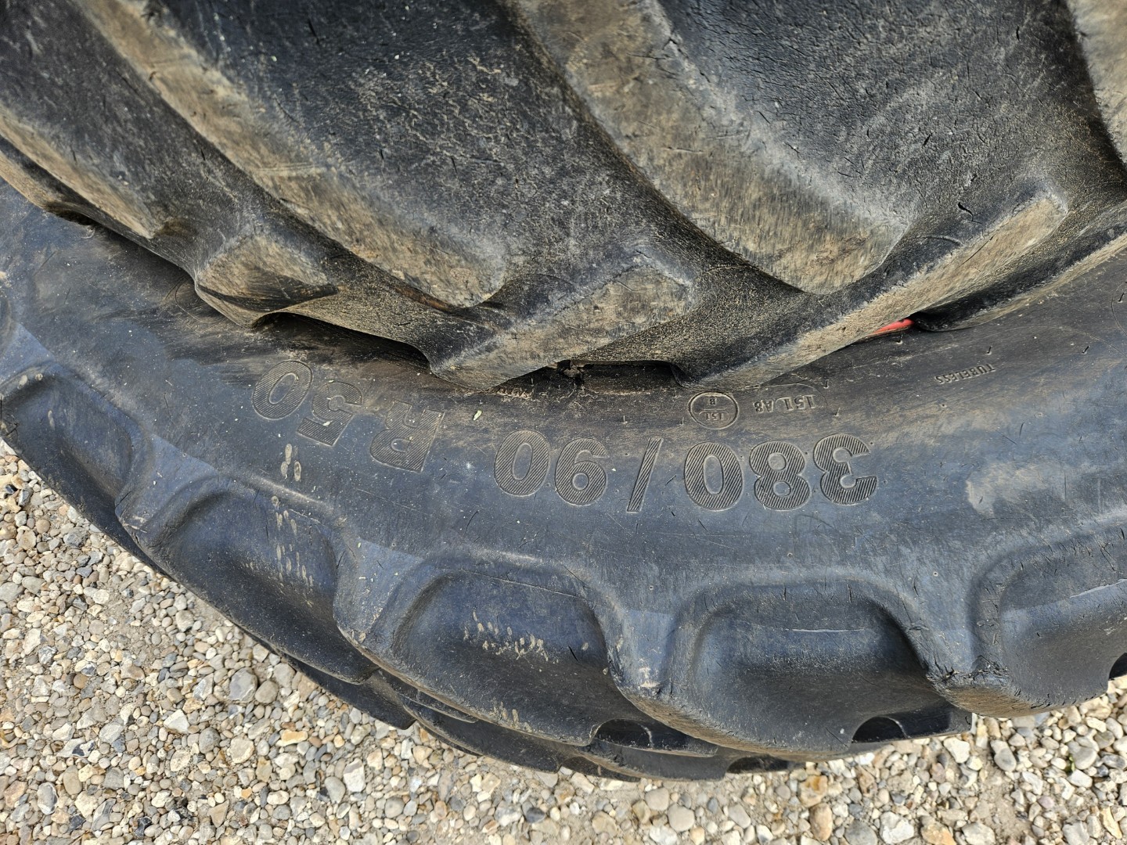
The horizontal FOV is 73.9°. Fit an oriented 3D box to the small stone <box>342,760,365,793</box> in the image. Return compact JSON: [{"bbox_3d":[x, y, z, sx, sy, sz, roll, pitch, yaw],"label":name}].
[{"bbox_3d":[-0.334,0.563,1.191,0.032,0.022,0.046,-10,70,3],"label":"small stone"}]

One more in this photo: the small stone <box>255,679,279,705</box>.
[{"bbox_3d":[-0.503,0.460,1.275,0.036,0.024,0.038,24,71,16],"label":"small stone"}]

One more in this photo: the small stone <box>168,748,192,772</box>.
[{"bbox_3d":[-0.628,0.555,1.227,0.024,0.017,0.033,5,71,8],"label":"small stone"}]

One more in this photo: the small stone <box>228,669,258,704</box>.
[{"bbox_3d":[-0.537,0.441,1.257,0.045,0.033,0.050,-1,71,6],"label":"small stone"}]

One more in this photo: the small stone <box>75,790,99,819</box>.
[{"bbox_3d":[-0.779,0.622,1.221,0.028,0.020,0.031,-30,70,-4],"label":"small stone"}]

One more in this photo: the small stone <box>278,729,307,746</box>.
[{"bbox_3d":[-0.448,0.524,1.240,0.044,0.018,0.026,1,66,7],"label":"small stone"}]

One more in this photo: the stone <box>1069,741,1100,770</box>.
[{"bbox_3d":[0.761,0.486,1.093,0.032,0.024,0.034,5,71,8],"label":"stone"}]

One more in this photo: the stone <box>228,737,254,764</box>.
[{"bbox_3d":[-0.534,0.546,1.240,0.041,0.026,0.038,2,66,8],"label":"stone"}]

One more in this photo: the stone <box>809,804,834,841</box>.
[{"bbox_3d":[0.383,0.593,1.111,0.032,0.022,0.049,0,66,7],"label":"stone"}]

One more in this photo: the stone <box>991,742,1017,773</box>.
[{"bbox_3d":[0.648,0.493,1.104,0.023,0.016,0.043,-14,70,2],"label":"stone"}]

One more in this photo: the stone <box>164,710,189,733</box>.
[{"bbox_3d":[-0.641,0.499,1.249,0.041,0.023,0.030,15,73,11],"label":"stone"}]

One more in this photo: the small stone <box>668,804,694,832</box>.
[{"bbox_3d":[0.174,0.594,1.122,0.039,0.022,0.032,12,73,10],"label":"small stone"}]

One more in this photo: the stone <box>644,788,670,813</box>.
[{"bbox_3d":[0.144,0.578,1.146,0.036,0.021,0.031,-10,65,2],"label":"stone"}]

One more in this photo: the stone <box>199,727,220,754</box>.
[{"bbox_3d":[-0.594,0.531,1.253,0.034,0.023,0.038,-18,65,-2],"label":"stone"}]

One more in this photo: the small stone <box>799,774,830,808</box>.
[{"bbox_3d":[0.378,0.553,1.130,0.051,0.024,0.035,-26,66,-5],"label":"small stone"}]

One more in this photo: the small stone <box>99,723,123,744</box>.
[{"bbox_3d":[-0.771,0.529,1.275,0.038,0.021,0.031,-2,66,6],"label":"small stone"}]

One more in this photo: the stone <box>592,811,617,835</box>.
[{"bbox_3d":[0.061,0.606,1.131,0.036,0.020,0.029,2,71,7],"label":"stone"}]

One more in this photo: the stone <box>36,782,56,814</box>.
[{"bbox_3d":[-0.849,0.618,1.231,0.026,0.018,0.049,-22,70,-1],"label":"stone"}]

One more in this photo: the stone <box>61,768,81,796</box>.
[{"bbox_3d":[-0.819,0.600,1.249,0.025,0.017,0.046,-35,67,-9],"label":"stone"}]

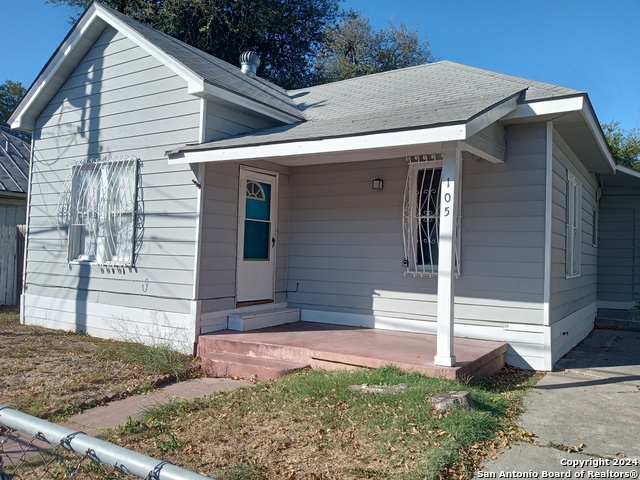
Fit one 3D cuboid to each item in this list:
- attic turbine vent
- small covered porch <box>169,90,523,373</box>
[{"bbox_3d":[-1.498,-3.746,11.000,0.435,0.540,0.435,1,-2,0],"label":"attic turbine vent"},{"bbox_3d":[0.298,-0.251,6.920,4.080,3.542,2.368,0,-2,33],"label":"small covered porch"}]

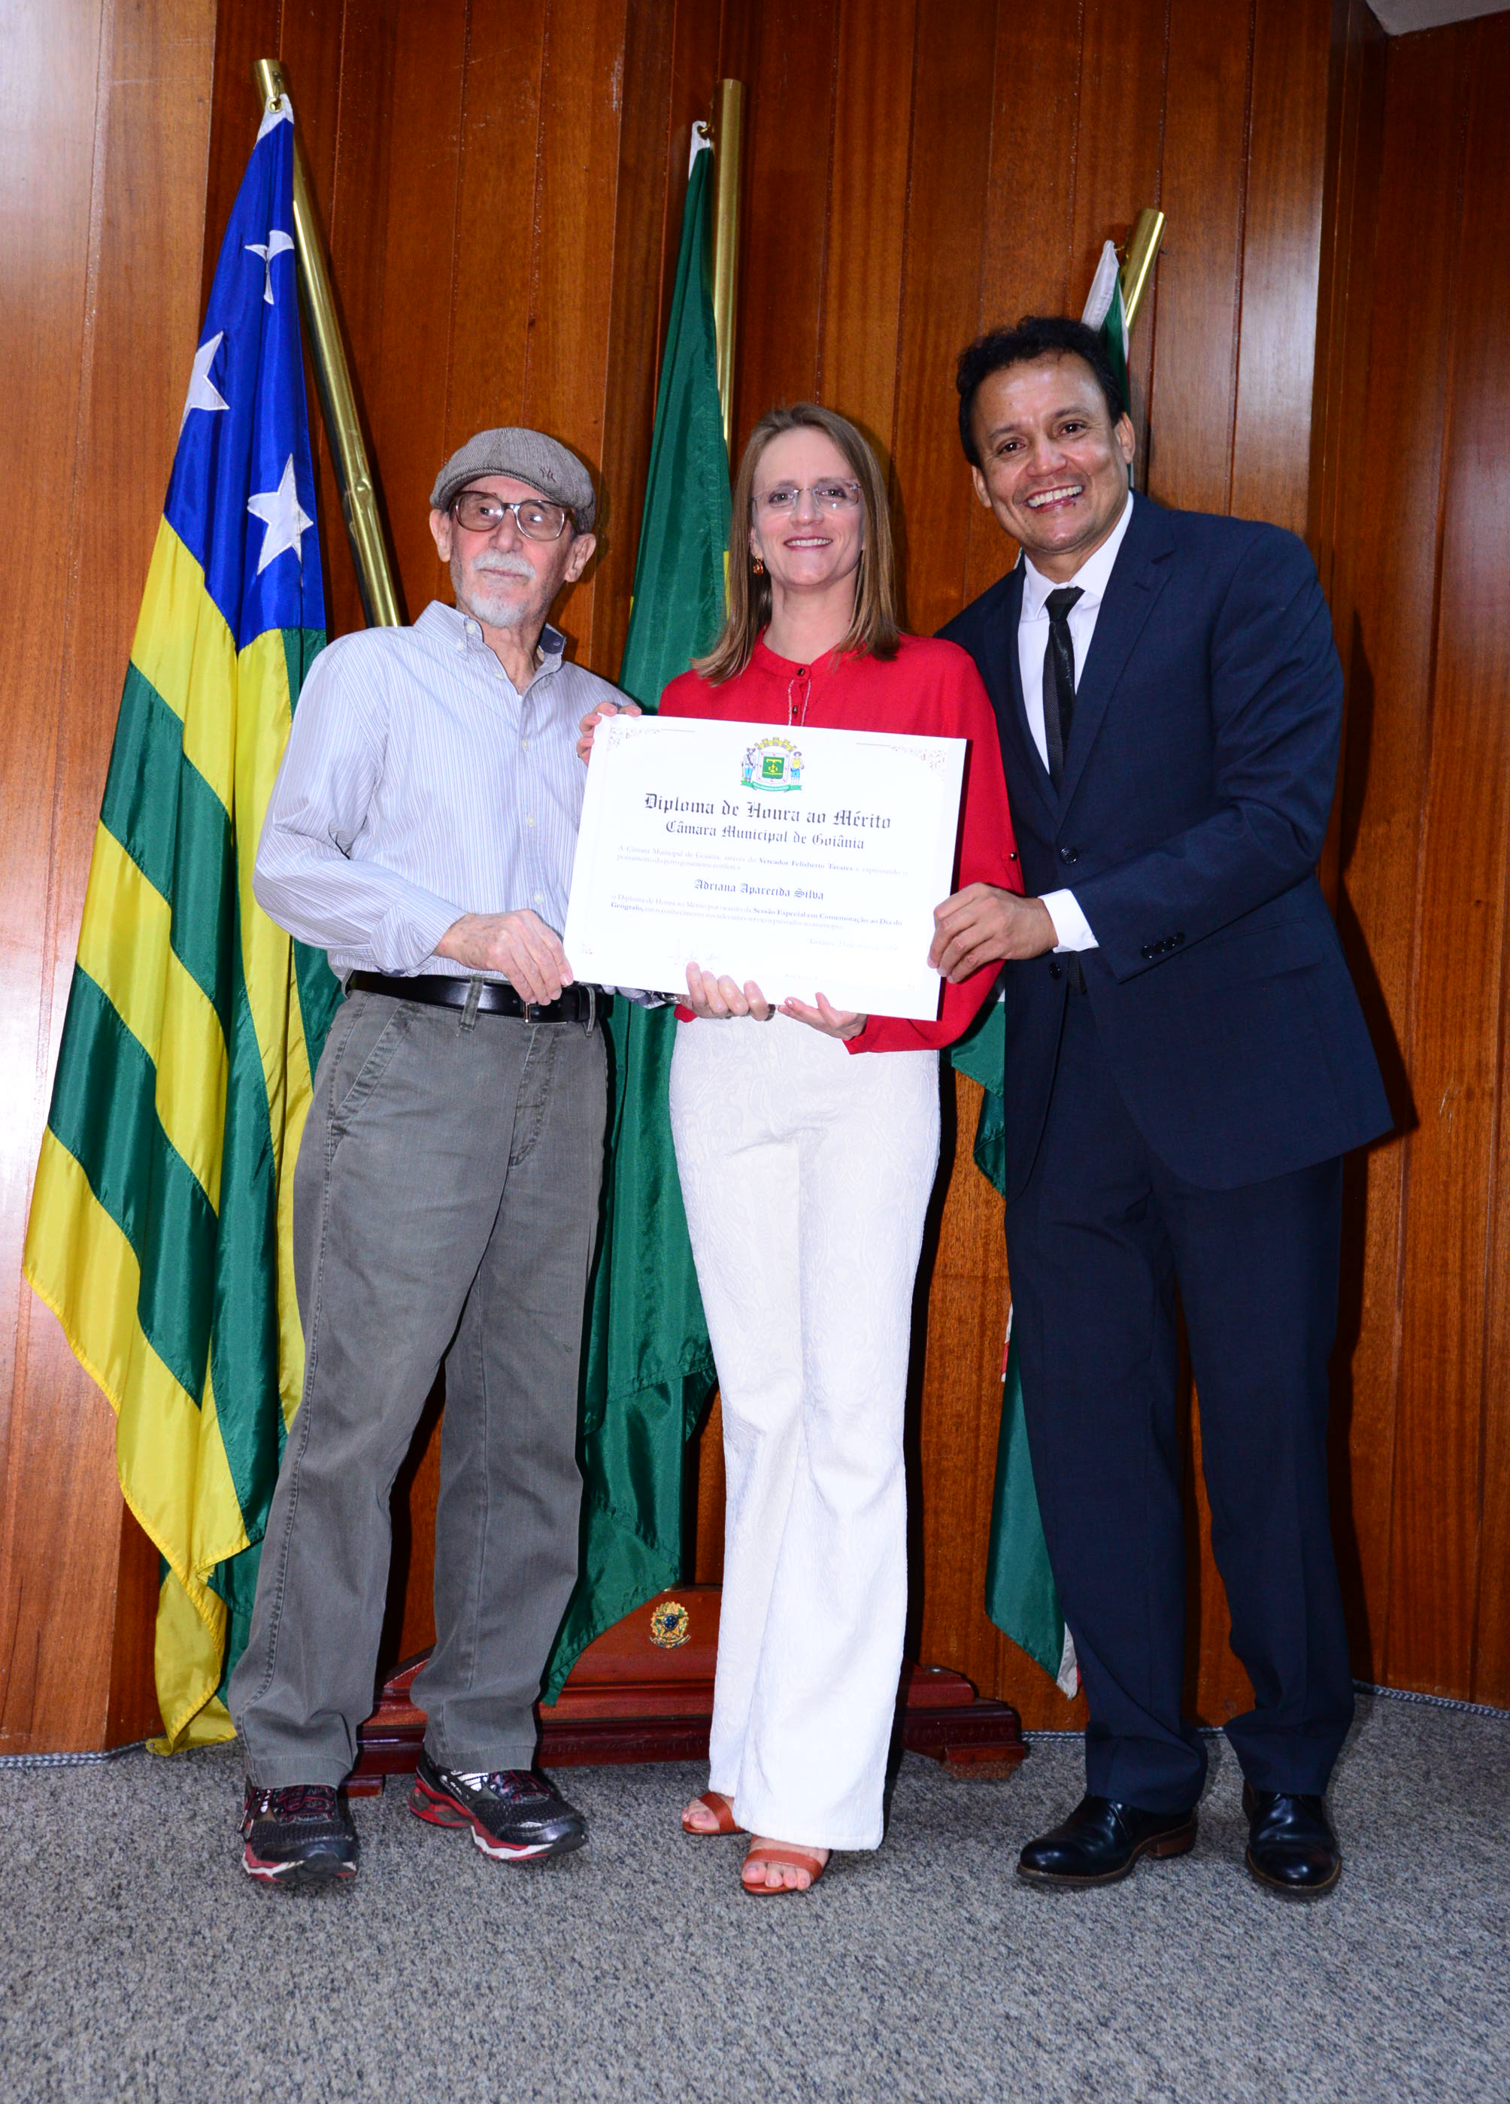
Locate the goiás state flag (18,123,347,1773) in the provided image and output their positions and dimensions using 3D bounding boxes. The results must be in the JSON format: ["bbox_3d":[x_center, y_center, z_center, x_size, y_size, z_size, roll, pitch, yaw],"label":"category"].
[{"bbox_3d":[-0.667,-0.154,2.722,0.420,2.110,0.250,4,-1,-13],"label":"goiás state flag"}]

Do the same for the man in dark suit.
[{"bbox_3d":[0.452,0.061,2.600,0.580,1.810,0.520,3,-1,20],"label":"man in dark suit"}]

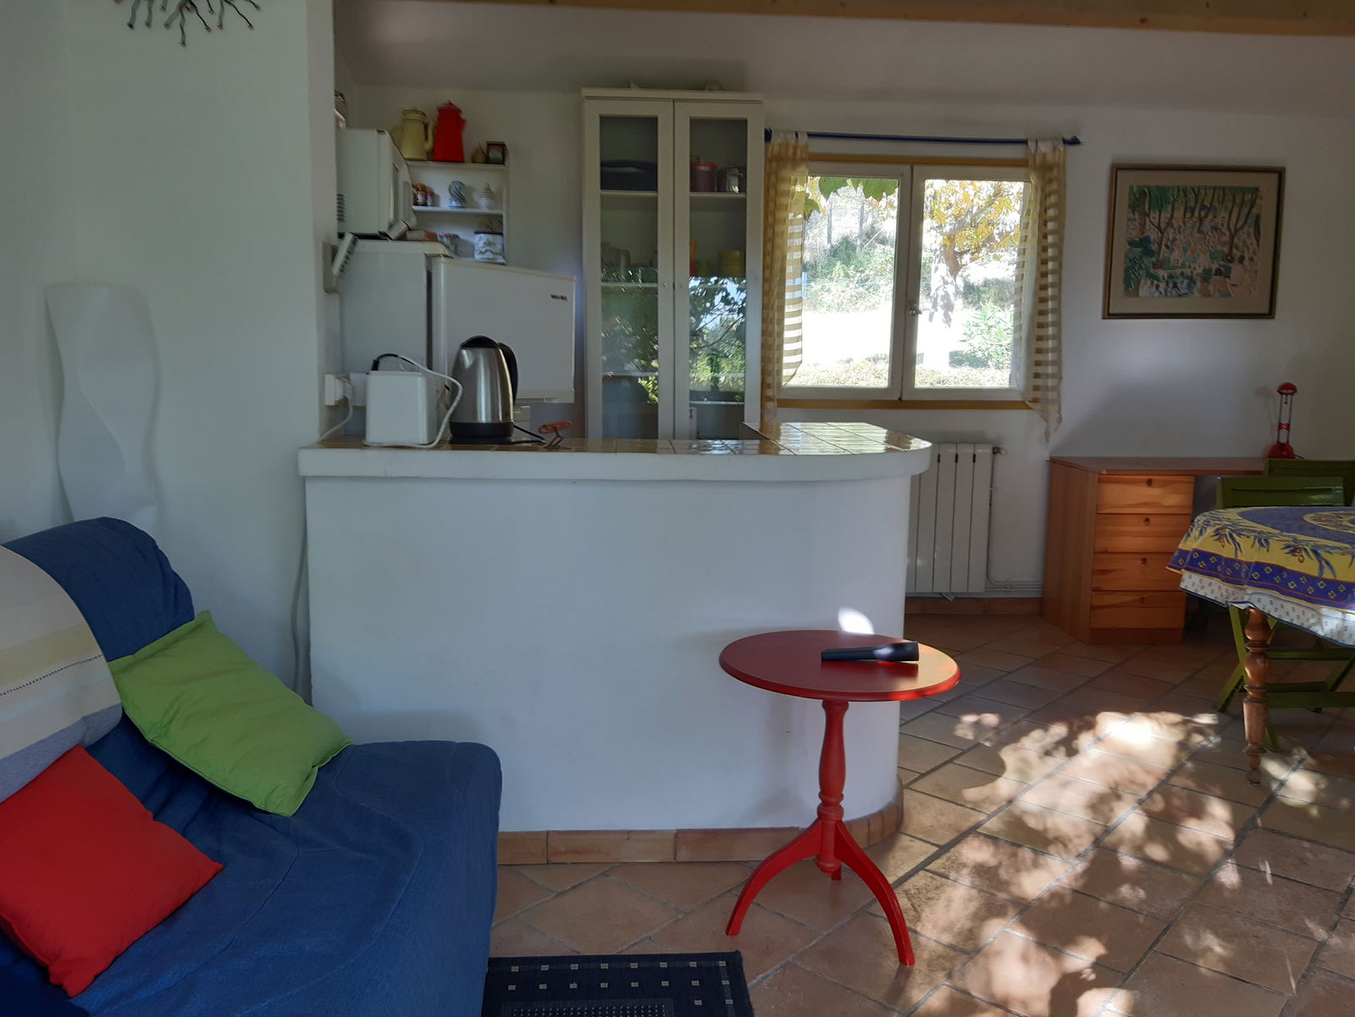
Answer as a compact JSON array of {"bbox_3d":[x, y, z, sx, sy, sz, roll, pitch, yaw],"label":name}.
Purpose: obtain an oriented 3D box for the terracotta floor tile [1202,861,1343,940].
[{"bbox_3d":[1.328,0.883,2.287,0.248,0.015,0.248,7,10,41],"label":"terracotta floor tile"}]

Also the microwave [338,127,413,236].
[{"bbox_3d":[-1.009,-0.941,3.079,0.370,0.305,0.465,0,7,-6],"label":"microwave"}]

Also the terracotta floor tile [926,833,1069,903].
[{"bbox_3d":[0.760,0.853,2.410,0.244,0.015,0.252,7,10,42],"label":"terracotta floor tile"}]

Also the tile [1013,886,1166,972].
[{"bbox_3d":[0.860,0.878,2.128,0.242,0.012,0.250,8,11,42],"label":"tile"}]

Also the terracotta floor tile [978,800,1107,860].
[{"bbox_3d":[0.943,0.835,2.630,0.248,0.015,0.248,7,10,41],"label":"terracotta floor tile"}]

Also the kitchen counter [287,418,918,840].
[{"bbox_3d":[-0.076,0.248,3.062,1.600,0.939,1.580,0,7,-2],"label":"kitchen counter"}]

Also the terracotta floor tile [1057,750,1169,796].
[{"bbox_3d":[1.266,0.767,2.948,0.242,0.012,0.250,8,11,42],"label":"terracotta floor tile"}]

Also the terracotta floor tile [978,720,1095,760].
[{"bbox_3d":[1.181,0.752,3.286,0.248,0.015,0.248,7,10,41],"label":"terracotta floor tile"}]

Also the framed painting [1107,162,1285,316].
[{"bbox_3d":[2.414,-1.239,4.763,0.826,0.694,0.030,0,7,-3],"label":"framed painting"}]

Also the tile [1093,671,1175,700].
[{"bbox_3d":[1.722,0.672,3.832,0.244,0.015,0.252,7,10,42],"label":"tile"}]

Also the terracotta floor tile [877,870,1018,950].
[{"bbox_3d":[0.578,0.865,2.192,0.242,0.012,0.250,8,11,42],"label":"terracotta floor tile"}]

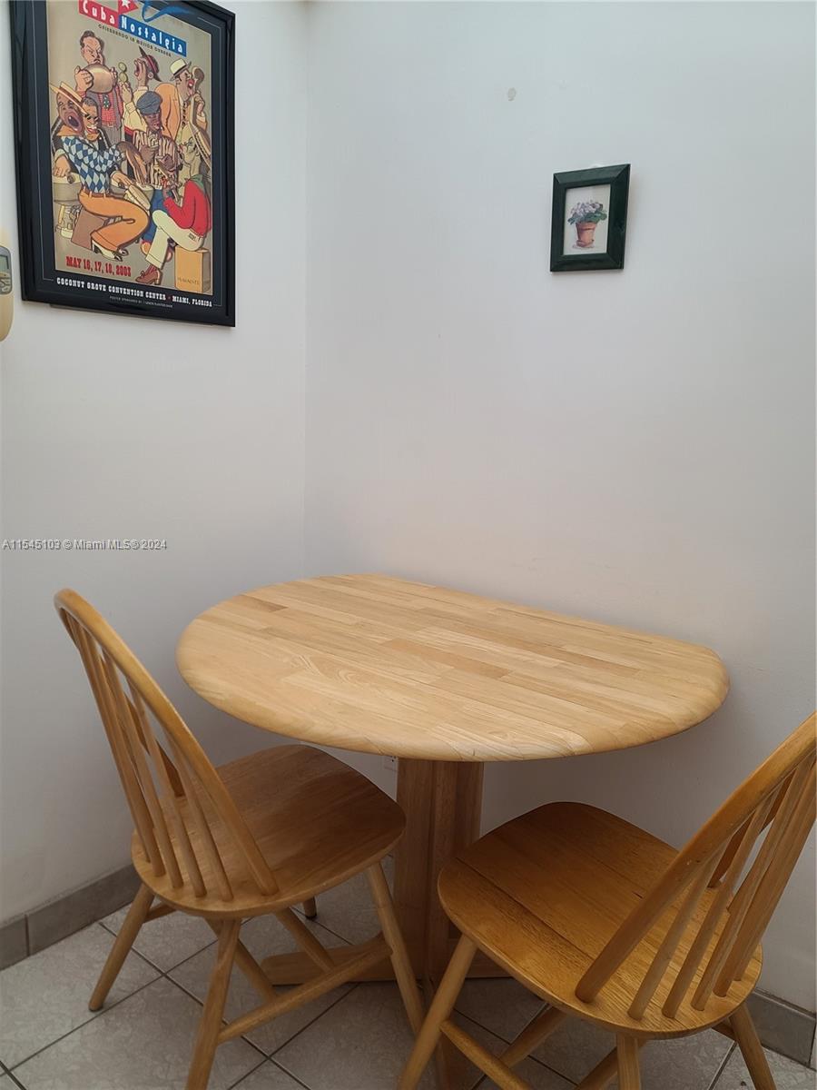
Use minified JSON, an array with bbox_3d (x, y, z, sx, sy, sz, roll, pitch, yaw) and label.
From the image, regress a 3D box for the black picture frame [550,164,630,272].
[{"bbox_3d":[0.337,-0.608,1.476,0.150,0.178,0.020,10,13,38],"label":"black picture frame"}]

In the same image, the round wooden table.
[{"bbox_3d":[-0.028,0.533,1.439,1.020,0.740,0.776,10,13,38],"label":"round wooden table"}]

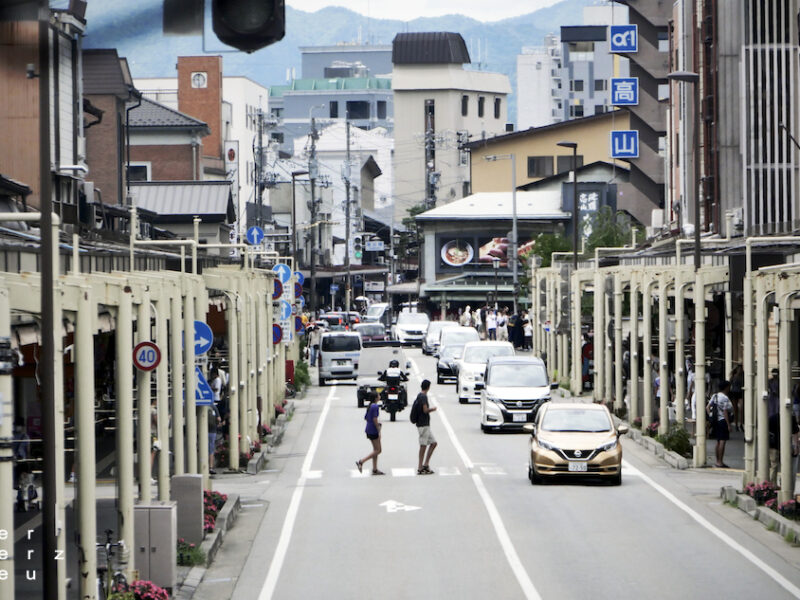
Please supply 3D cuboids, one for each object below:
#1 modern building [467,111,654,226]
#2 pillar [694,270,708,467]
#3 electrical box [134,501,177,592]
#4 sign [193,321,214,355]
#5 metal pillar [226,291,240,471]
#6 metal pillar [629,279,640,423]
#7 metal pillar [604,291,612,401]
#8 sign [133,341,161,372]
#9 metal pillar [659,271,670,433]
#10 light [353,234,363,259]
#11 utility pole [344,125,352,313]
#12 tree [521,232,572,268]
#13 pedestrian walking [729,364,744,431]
[{"bbox_3d":[9.991,-4.700,328.000,11.600,13.800,13.000,0,0,0],"label":"modern building"},{"bbox_3d":[5.937,1.352,104.000,0.210,3.870,0.210,0,0,0],"label":"pillar"},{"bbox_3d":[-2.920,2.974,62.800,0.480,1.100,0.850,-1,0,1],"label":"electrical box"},{"bbox_3d":[-3.485,0.661,90.500,0.590,0.590,0.050,0,0,6],"label":"sign"},{"bbox_3d":[-3.270,1.561,103.800,0.160,3.575,0.160,-1,0,0],"label":"metal pillar"},{"bbox_3d":[5.838,1.293,131.000,0.220,3.620,0.220,-1,0,0],"label":"metal pillar"},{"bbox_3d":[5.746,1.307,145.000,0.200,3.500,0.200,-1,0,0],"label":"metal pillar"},{"bbox_3d":[-3.317,0.747,69.200,0.385,0.385,0.040,0,0,3],"label":"sign"},{"bbox_3d":[5.878,1.288,117.000,0.220,3.680,0.220,-1,0,0],"label":"metal pillar"},{"bbox_3d":[-2.127,-2.666,265.000,0.430,1.200,0.330,-1,0,-2],"label":"light"},{"bbox_3d":[-3.238,-4.447,330.000,0.400,13.600,0.400,0,0,0],"label":"utility pole"},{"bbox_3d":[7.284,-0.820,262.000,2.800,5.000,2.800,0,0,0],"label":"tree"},{"bbox_3d":[7.942,2.300,124.000,0.420,1.565,0.360,0,0,26],"label":"pedestrian walking"}]

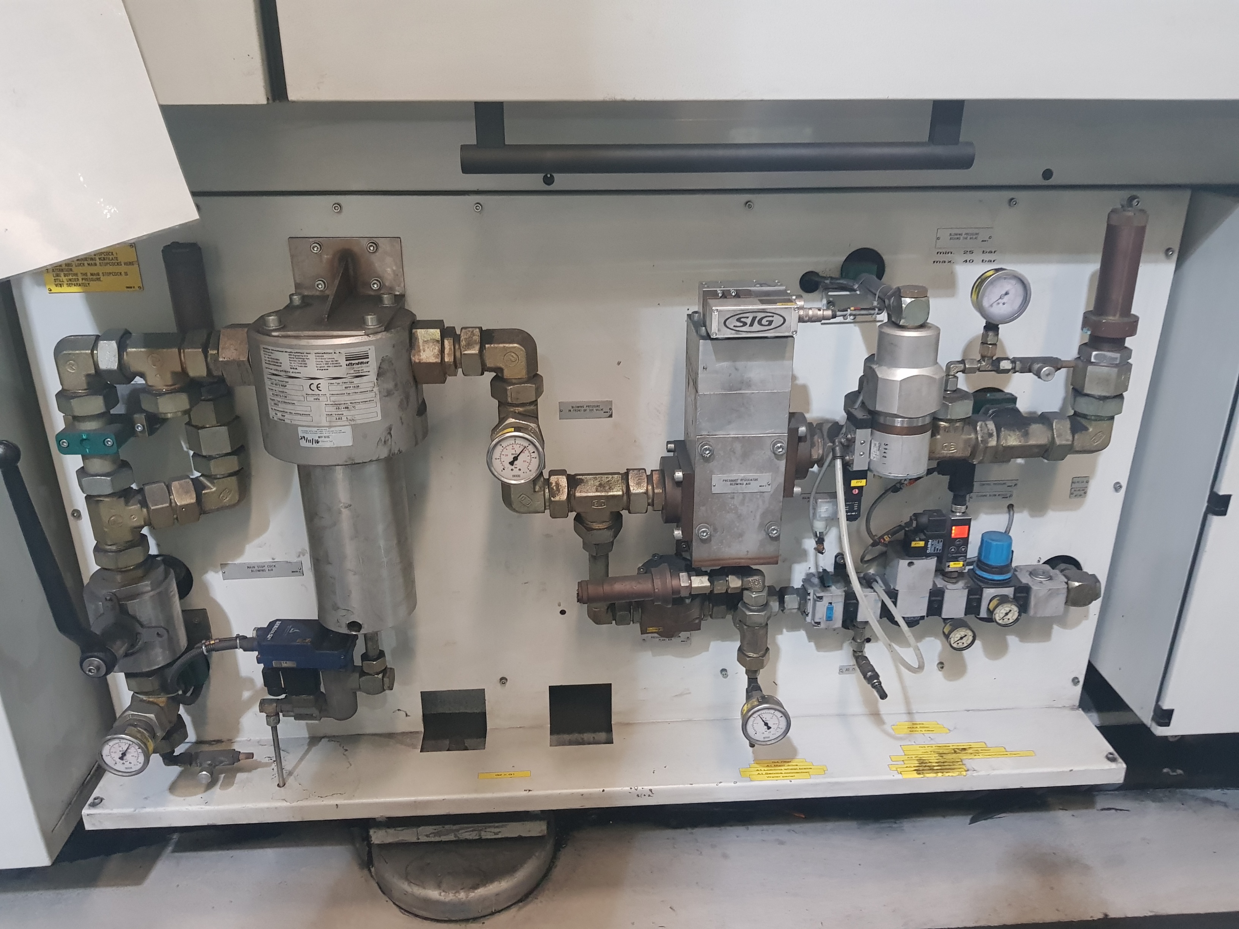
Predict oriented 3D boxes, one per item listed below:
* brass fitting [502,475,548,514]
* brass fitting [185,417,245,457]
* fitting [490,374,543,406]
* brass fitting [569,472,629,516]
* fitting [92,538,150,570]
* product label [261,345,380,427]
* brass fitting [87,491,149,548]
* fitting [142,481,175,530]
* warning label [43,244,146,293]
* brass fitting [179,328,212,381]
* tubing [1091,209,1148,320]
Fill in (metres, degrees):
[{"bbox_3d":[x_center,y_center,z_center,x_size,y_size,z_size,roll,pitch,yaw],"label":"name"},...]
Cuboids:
[{"bbox_3d":[-0.126,0.033,1.215,0.058,0.056,0.050,-1,22,-3],"label":"brass fitting"},{"bbox_3d":[-0.536,-0.040,1.230,0.067,0.034,0.067,-1,21,-3],"label":"brass fitting"},{"bbox_3d":[-0.131,-0.095,1.182,0.067,0.030,0.063,-1,22,-3],"label":"fitting"},{"bbox_3d":[-0.028,0.040,1.226,0.073,0.056,0.053,-1,21,-3],"label":"brass fitting"},{"bbox_3d":[-0.642,0.113,1.200,0.063,0.027,0.063,-1,21,-3],"label":"fitting"},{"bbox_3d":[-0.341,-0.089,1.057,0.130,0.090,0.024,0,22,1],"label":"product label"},{"bbox_3d":[-0.642,0.061,1.196,0.070,0.067,0.052,-17,27,-35],"label":"brass fitting"},{"bbox_3d":[-0.609,0.054,1.230,0.030,0.064,0.064,-11,24,-25],"label":"fitting"},{"bbox_3d":[-0.675,-0.251,1.189,0.118,0.062,0.002,-1,21,-3],"label":"warning label"},{"bbox_3d":[-0.514,-0.135,1.142,0.030,0.064,0.064,-1,22,-3],"label":"brass fitting"},{"bbox_3d":[0.627,-0.251,1.168,0.042,0.127,0.042,-1,22,-3],"label":"tubing"}]

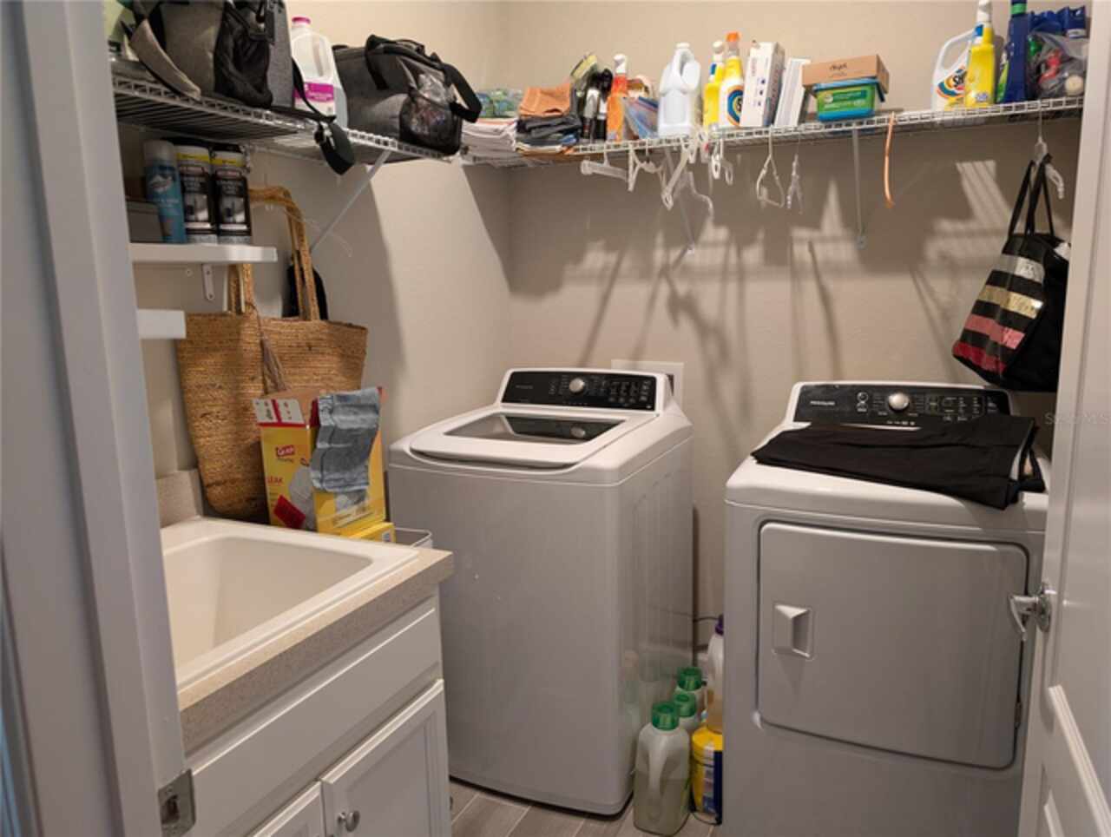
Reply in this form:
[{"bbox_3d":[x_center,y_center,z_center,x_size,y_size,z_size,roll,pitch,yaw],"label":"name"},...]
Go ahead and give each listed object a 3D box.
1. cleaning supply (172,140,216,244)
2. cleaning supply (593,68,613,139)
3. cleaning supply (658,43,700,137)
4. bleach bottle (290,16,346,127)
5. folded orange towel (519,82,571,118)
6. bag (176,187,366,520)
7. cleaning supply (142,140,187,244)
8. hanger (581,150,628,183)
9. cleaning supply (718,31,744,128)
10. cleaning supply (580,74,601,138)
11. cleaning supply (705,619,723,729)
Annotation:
[{"bbox_3d":[-0.679,-0.420,1.470,0.062,0.187,0.062,-8,12,-34],"label":"cleaning supply"},{"bbox_3d":[0.150,-0.936,2.325,0.058,0.217,0.060,3,11,24],"label":"cleaning supply"},{"bbox_3d":[0.367,-0.943,2.234,0.119,0.254,0.110,3,11,24],"label":"cleaning supply"},{"bbox_3d":[-0.525,-0.717,1.624,0.140,0.240,0.132,-6,11,-24],"label":"bleach bottle"},{"bbox_3d":[-0.008,-1.005,2.477,0.160,0.090,0.190,2,10,21],"label":"folded orange towel"},{"bbox_3d":[-0.598,-0.149,1.748,0.140,0.650,0.460,3,11,27],"label":"bag"},{"bbox_3d":[-0.711,-0.409,1.405,0.061,0.187,0.061,-8,12,-34],"label":"cleaning supply"},{"bbox_3d":[0.172,-0.888,2.662,0.030,0.125,0.300,6,11,37],"label":"hanger"},{"bbox_3d":[0.515,-0.932,2.145,0.089,0.257,0.068,3,11,24],"label":"cleaning supply"},{"bbox_3d":[0.116,-0.940,2.384,0.060,0.213,0.063,1,10,14],"label":"cleaning supply"},{"bbox_3d":[0.440,0.676,2.042,0.095,0.328,0.080,3,11,24],"label":"cleaning supply"}]

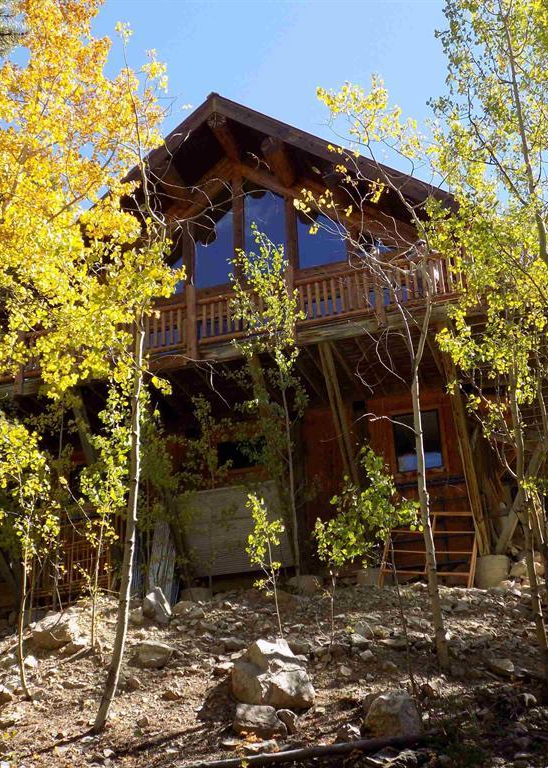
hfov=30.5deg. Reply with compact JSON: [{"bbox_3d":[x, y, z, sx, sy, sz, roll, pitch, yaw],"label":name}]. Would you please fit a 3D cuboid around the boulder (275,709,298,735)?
[{"bbox_3d":[0.099,2.684,8.000,0.187,0.199,0.190,-3,-16,0],"label":"boulder"}]

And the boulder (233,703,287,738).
[{"bbox_3d":[-0.107,2.476,7.400,0.400,0.260,0.340,-2,-24,-1],"label":"boulder"}]

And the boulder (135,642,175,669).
[{"bbox_3d":[-1.236,2.797,10.400,0.410,0.280,0.350,0,-24,-7],"label":"boulder"}]

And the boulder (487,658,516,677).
[{"bbox_3d":[2.171,2.706,9.600,0.281,0.165,0.220,-6,-17,11],"label":"boulder"}]

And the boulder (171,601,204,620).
[{"bbox_3d":[-1.173,3.108,13.800,0.430,0.280,0.360,0,-24,-5],"label":"boulder"}]

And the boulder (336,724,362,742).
[{"bbox_3d":[0.574,2.685,7.750,0.181,0.148,0.170,-4,-17,3],"label":"boulder"}]

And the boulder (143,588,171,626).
[{"bbox_3d":[-1.552,2.964,13.400,0.400,0.520,0.360,0,-24,-7],"label":"boulder"}]

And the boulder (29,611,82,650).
[{"bbox_3d":[-2.498,2.818,11.500,0.605,0.440,0.500,1,-17,-12],"label":"boulder"}]

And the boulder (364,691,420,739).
[{"bbox_3d":[0.931,2.596,7.900,0.462,0.363,0.400,-4,-17,5],"label":"boulder"}]

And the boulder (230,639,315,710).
[{"bbox_3d":[-0.013,2.571,8.900,0.728,0.613,0.600,-3,-16,-1],"label":"boulder"}]

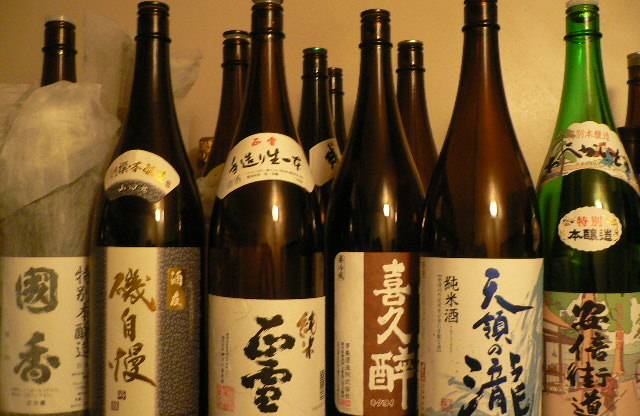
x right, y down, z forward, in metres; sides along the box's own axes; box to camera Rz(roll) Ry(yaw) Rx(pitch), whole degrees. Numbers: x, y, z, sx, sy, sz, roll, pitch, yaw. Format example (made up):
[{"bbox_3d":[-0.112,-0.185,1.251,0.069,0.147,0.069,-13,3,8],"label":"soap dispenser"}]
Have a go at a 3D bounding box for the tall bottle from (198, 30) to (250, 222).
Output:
[{"bbox_3d":[-0.091,0.009,0.709,0.105,0.398,0.105,0,0,0],"label":"tall bottle"}]

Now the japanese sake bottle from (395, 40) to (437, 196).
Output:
[{"bbox_3d":[0.103,0.011,0.737,0.105,0.397,0.105,0,0,0],"label":"japanese sake bottle"}]

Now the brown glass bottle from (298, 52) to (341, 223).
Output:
[{"bbox_3d":[-0.006,0.011,0.774,0.105,0.397,0.105,0,0,-28],"label":"brown glass bottle"}]

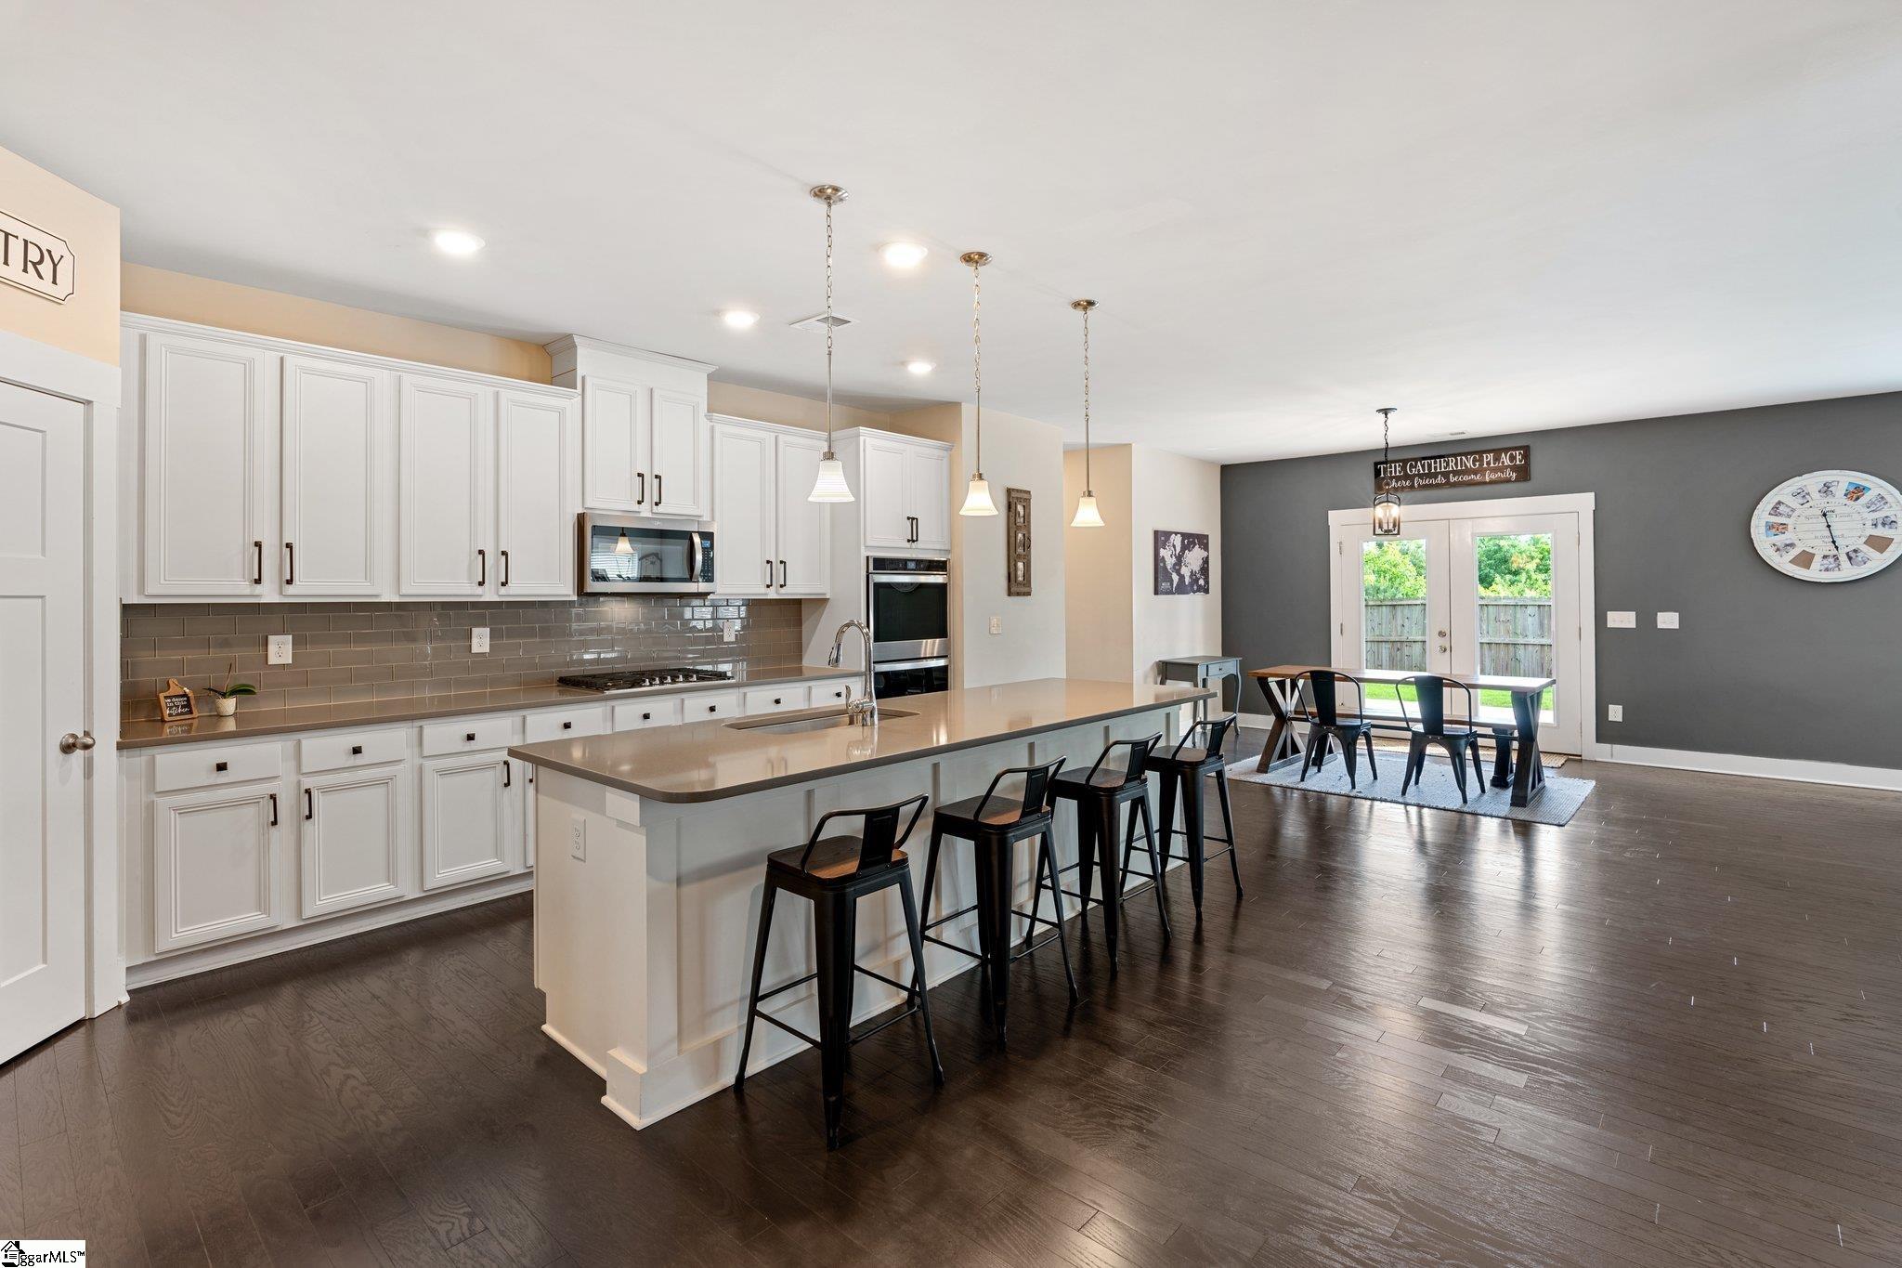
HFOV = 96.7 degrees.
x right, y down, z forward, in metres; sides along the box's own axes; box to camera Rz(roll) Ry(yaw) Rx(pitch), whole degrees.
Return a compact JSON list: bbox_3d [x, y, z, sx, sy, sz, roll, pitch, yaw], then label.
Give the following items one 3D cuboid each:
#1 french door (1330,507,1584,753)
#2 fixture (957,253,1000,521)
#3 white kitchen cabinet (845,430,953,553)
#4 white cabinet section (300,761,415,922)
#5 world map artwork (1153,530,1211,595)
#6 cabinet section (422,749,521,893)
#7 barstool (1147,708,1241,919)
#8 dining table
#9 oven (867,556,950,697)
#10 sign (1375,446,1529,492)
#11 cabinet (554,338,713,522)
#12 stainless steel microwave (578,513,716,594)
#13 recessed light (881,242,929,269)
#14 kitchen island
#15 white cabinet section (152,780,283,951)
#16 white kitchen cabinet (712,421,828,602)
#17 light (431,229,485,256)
[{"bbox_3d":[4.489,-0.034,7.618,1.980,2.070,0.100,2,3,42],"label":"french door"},{"bbox_3d":[0.109,-1.006,3.413,0.158,1.026,0.158,0,2,0],"label":"fixture"},{"bbox_3d":[-0.503,-0.943,5.905,0.665,0.764,0.899,1,2,42],"label":"white kitchen cabinet"},{"bbox_3d":[-2.628,0.836,3.646,0.500,0.566,0.374,1,2,43],"label":"white cabinet section"},{"bbox_3d":[2.323,-0.696,8.411,0.030,0.623,1.150,2,3,42],"label":"world map artwork"},{"bbox_3d":[-2.342,0.819,3.957,0.500,0.569,0.376,1,2,43],"label":"cabinet section"},{"bbox_3d":[1.042,0.775,3.813,0.410,0.825,0.420,2,3,42],"label":"barstool"},{"bbox_3d":[3.260,0.694,6.247,1.890,0.770,0.750,1,2,42],"label":"dining table"},{"bbox_3d":[-0.476,0.130,5.864,0.620,1.280,0.740,1,2,42],"label":"oven"},{"bbox_3d":[4.472,-1.458,7.583,1.220,0.303,0.033,2,3,42],"label":"sign"},{"bbox_3d":[-1.784,-1.103,4.752,0.365,0.905,0.810,2,3,42],"label":"cabinet"},{"bbox_3d":[-1.752,-0.426,4.711,0.420,0.408,0.754,1,2,42],"label":"stainless steel microwave"},{"bbox_3d":[-0.188,-1.514,3.395,0.190,0.030,0.190,0,2,0],"label":"recessed light"},{"bbox_3d":[-0.047,0.767,3.400,1.030,0.890,2.890,2,3,42],"label":"kitchen island"},{"bbox_3d":[-2.917,0.857,3.332,0.500,0.562,0.367,1,2,43],"label":"white cabinet section"},{"bbox_3d":[-1.218,-0.761,5.374,0.355,1.070,0.910,2,3,42],"label":"white kitchen cabinet"},{"bbox_3d":[-1.881,-1.493,3.227,0.190,0.030,0.190,1,2,42],"label":"light"}]

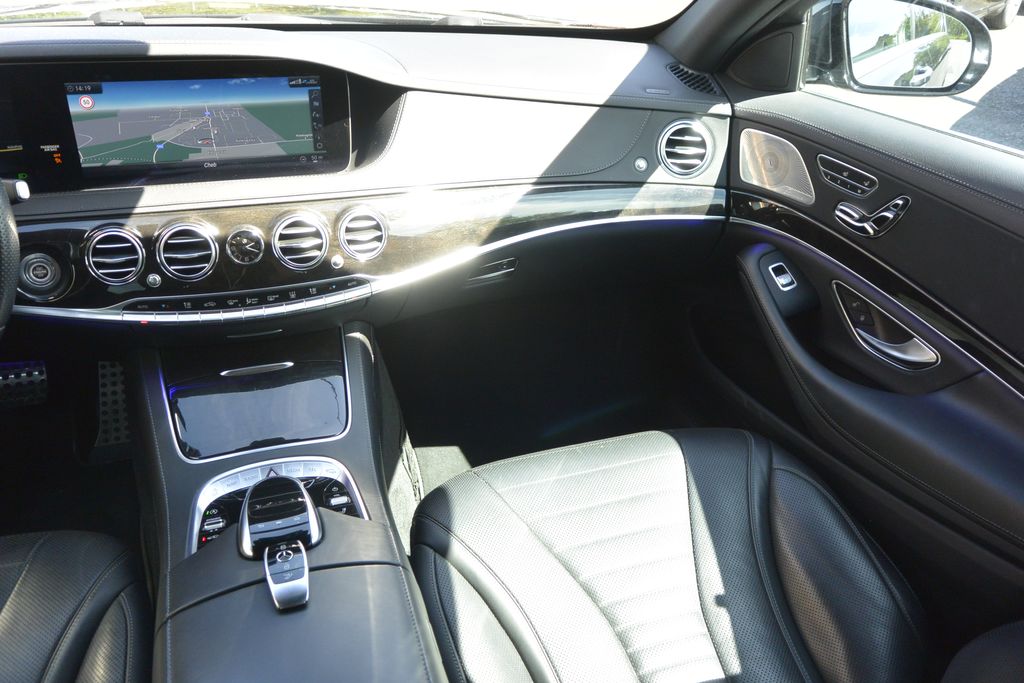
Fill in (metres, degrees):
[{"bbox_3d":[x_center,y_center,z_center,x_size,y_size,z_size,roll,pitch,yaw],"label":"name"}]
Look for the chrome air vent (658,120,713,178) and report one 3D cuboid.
[{"bbox_3d":[0.247,-0.280,1.115,0.083,0.084,0.030,-1,21,-6],"label":"chrome air vent"}]

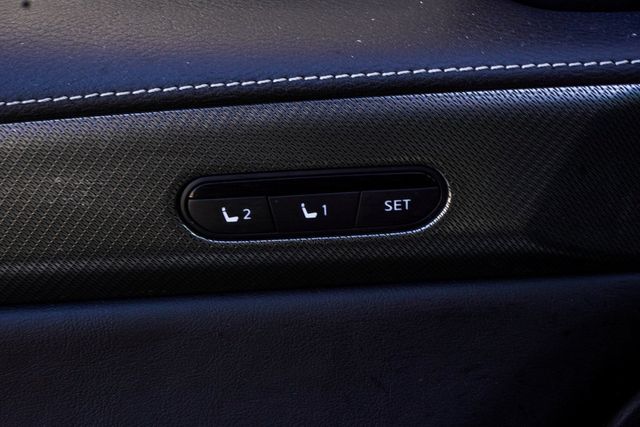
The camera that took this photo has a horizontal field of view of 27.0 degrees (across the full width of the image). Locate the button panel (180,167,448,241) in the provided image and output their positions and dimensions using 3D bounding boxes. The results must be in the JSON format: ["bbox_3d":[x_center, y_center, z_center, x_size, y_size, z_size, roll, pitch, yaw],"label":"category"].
[{"bbox_3d":[-0.002,-0.004,0.432,0.086,0.021,0.009,-4,15,-1],"label":"button panel"}]

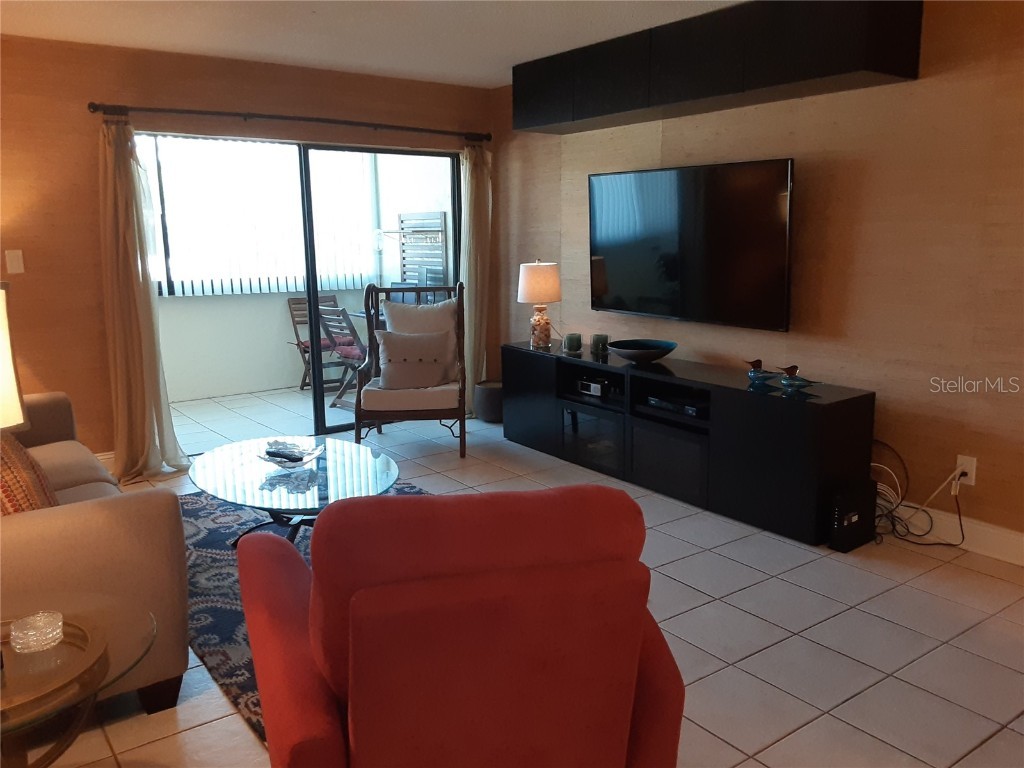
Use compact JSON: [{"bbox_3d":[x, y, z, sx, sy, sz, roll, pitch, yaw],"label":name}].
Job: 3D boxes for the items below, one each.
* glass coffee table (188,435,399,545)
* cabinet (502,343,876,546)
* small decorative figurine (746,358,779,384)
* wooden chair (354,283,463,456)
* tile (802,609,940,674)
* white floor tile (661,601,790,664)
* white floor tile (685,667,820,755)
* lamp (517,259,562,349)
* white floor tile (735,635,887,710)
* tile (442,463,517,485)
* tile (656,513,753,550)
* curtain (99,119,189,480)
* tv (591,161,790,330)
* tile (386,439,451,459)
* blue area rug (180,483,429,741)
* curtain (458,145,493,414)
[{"bbox_3d":[-0.888,0.539,3.275,0.775,0.425,1.130,-7,12,-31],"label":"glass coffee table"},{"bbox_3d":[0.812,0.212,4.589,0.415,0.645,2.400,-8,13,-35],"label":"cabinet"},{"bbox_3d":[1.258,-0.061,3.962,0.200,0.120,0.085,0,10,0],"label":"small decorative figurine"},{"bbox_3d":[-0.634,-0.122,5.262,0.700,1.060,0.780,0,10,0],"label":"wooden chair"},{"bbox_3d":[1.202,0.858,2.684,0.332,0.012,0.332,-7,12,-35],"label":"tile"},{"bbox_3d":[0.730,0.847,2.759,0.332,0.012,0.332,-7,12,-35],"label":"white floor tile"},{"bbox_3d":[0.680,0.955,2.355,0.337,0.010,0.337,-8,13,-35],"label":"white floor tile"},{"bbox_3d":[0.185,-0.519,5.181,0.295,0.562,0.295,0,10,0],"label":"lamp"},{"bbox_3d":[0.954,0.918,2.552,0.337,0.010,0.337,-8,13,-35],"label":"white floor tile"},{"bbox_3d":[-0.184,0.533,4.654,0.337,0.010,0.337,-8,13,-35],"label":"tile"},{"bbox_3d":[0.882,0.680,3.688,0.332,0.012,0.332,-7,12,-35],"label":"tile"},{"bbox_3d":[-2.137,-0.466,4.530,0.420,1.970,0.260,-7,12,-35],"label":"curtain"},{"bbox_3d":[0.942,-0.775,4.472,0.055,0.830,1.450,-12,15,-35],"label":"tv"},{"bbox_3d":[-0.579,0.430,5.113,0.332,0.012,0.332,-7,12,-35],"label":"tile"},{"bbox_3d":[-0.776,0.737,3.493,1.480,0.010,2.420,-8,13,-35],"label":"blue area rug"},{"bbox_3d":[-0.264,-0.732,5.969,0.280,1.970,0.140,-7,12,-35],"label":"curtain"}]

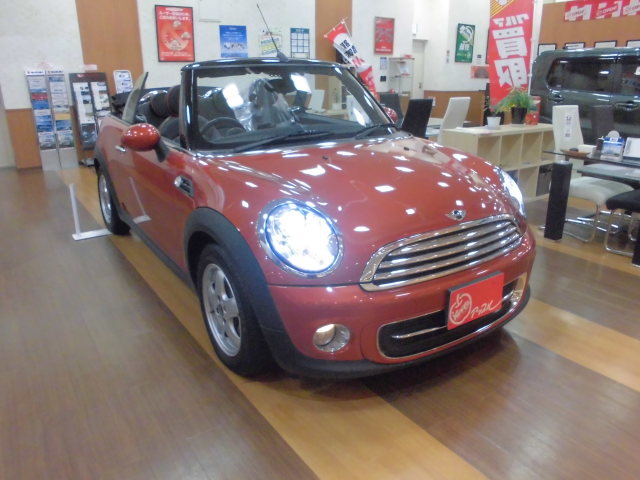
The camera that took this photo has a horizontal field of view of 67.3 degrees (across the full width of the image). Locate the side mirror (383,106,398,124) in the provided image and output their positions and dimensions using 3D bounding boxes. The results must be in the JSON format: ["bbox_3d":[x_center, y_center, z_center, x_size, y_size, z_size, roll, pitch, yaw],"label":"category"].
[{"bbox_3d":[0.481,-0.866,3.390,0.215,0.150,0.150,-13,22,-31],"label":"side mirror"}]

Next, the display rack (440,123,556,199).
[{"bbox_3d":[1.943,-0.807,5.062,1.480,0.770,0.400,-13,23,-33],"label":"display rack"}]

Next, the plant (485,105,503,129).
[{"bbox_3d":[1.746,-1.264,4.853,0.160,0.240,0.160,-13,23,-33],"label":"plant"}]

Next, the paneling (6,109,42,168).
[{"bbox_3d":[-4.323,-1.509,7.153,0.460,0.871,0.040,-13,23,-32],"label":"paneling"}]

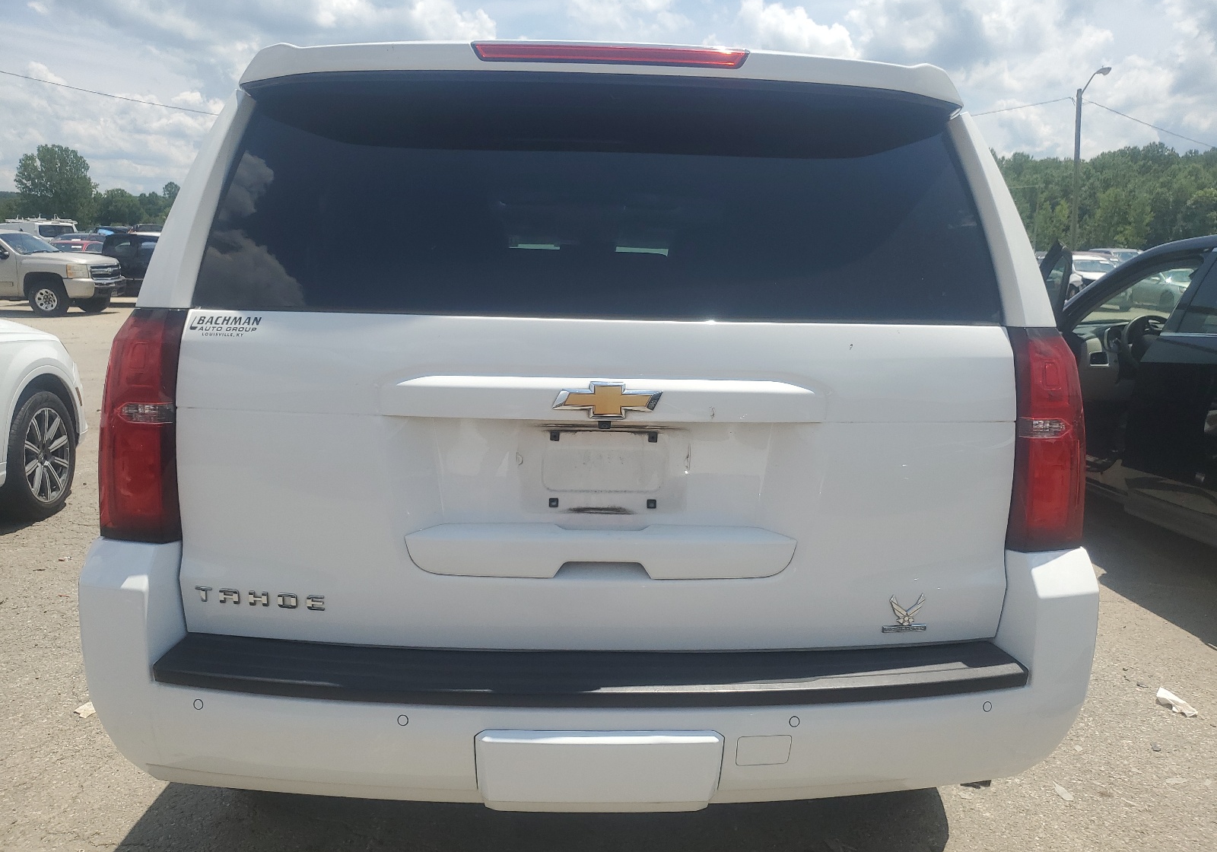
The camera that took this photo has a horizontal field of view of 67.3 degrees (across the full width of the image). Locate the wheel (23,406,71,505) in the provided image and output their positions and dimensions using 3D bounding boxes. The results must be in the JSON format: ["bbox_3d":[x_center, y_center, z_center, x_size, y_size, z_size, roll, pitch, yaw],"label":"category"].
[{"bbox_3d":[-3.301,0.168,5.229,0.220,0.540,0.540,0,11,-7],"label":"wheel"}]

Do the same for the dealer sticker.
[{"bbox_3d":[-0.672,-0.178,1.605,0.133,0.045,0.004,1,-3,1],"label":"dealer sticker"}]

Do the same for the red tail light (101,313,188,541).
[{"bbox_3d":[-0.876,0.005,1.717,0.200,0.455,0.210,1,11,-2],"label":"red tail light"}]

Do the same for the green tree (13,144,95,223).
[{"bbox_3d":[-54.817,-22.468,91.576,7.500,10.900,7.500,1,11,-2],"label":"green tree"}]

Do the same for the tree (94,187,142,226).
[{"bbox_3d":[-48.738,-20.423,92.179,4.600,6.900,4.600,1,11,-2],"label":"tree"}]

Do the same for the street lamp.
[{"bbox_3d":[20.614,-10.450,39.478,1.450,9.700,0.350,-2,11,-2],"label":"street lamp"}]

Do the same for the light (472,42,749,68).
[{"bbox_3d":[0.002,-0.662,1.646,0.500,0.042,0.055,1,11,-2],"label":"light"}]

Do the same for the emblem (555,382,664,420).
[{"bbox_3d":[-0.003,-0.045,1.594,0.191,0.066,0.018,1,5,-2],"label":"emblem"}]

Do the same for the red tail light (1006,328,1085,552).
[{"bbox_3d":[0.853,0.027,1.782,0.200,0.455,0.210,1,11,-2],"label":"red tail light"}]

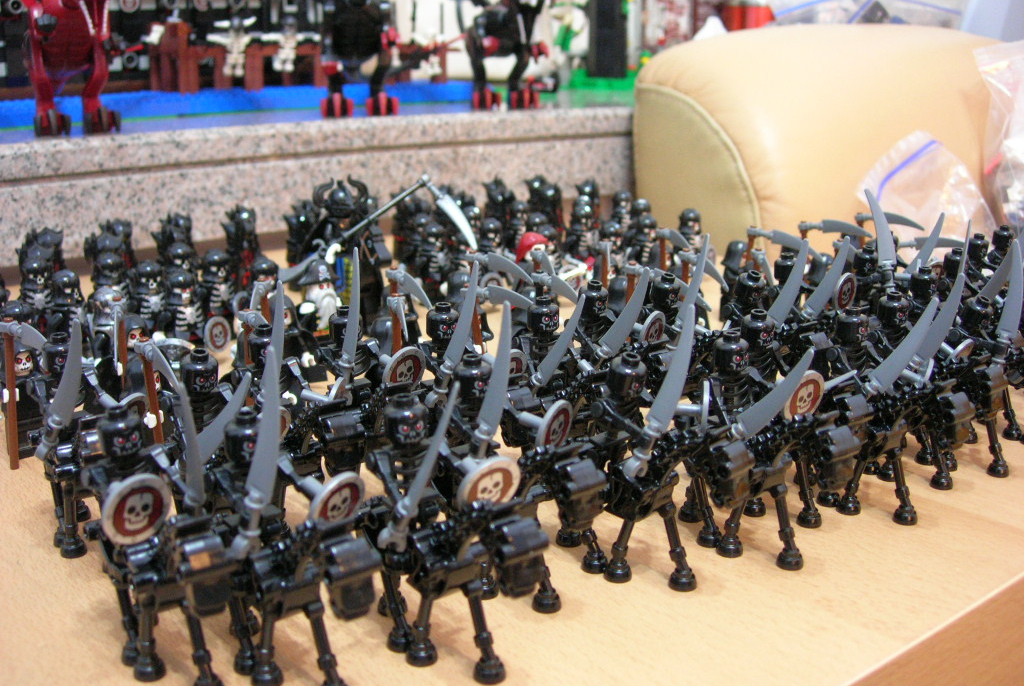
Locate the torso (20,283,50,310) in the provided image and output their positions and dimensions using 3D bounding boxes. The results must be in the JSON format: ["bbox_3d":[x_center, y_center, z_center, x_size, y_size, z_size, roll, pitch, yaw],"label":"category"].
[{"bbox_3d":[-0.231,-0.020,0.546,0.009,0.013,0.017,15,22,41],"label":"torso"}]

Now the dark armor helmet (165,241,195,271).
[{"bbox_3d":[-0.166,-0.043,0.564,0.015,0.013,0.013,16,22,42],"label":"dark armor helmet"}]

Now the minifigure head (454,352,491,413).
[{"bbox_3d":[-0.011,0.009,0.313,0.010,0.011,0.010,0,15,0],"label":"minifigure head"}]

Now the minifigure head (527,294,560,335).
[{"bbox_3d":[0.010,-0.009,0.367,0.010,0.011,0.010,0,16,0],"label":"minifigure head"}]

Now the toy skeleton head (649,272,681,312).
[{"bbox_3d":[0.055,-0.018,0.402,0.010,0.011,0.010,0,16,0],"label":"toy skeleton head"}]

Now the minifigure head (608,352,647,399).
[{"bbox_3d":[0.032,0.009,0.314,0.010,0.011,0.010,8,16,-2],"label":"minifigure head"}]

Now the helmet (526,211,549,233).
[{"bbox_3d":[0.016,-0.073,0.688,0.013,0.013,0.015,-9,19,-30],"label":"helmet"}]

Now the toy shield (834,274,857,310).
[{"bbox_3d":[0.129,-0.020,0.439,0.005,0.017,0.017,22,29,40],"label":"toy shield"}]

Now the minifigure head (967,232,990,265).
[{"bbox_3d":[0.221,-0.045,0.532,0.010,0.011,0.010,-7,19,-31],"label":"minifigure head"}]

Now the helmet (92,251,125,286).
[{"bbox_3d":[-0.194,-0.036,0.544,0.015,0.013,0.013,16,22,42],"label":"helmet"}]

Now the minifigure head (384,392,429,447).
[{"bbox_3d":[-0.026,0.019,0.279,0.010,0.011,0.010,-3,15,1],"label":"minifigure head"}]

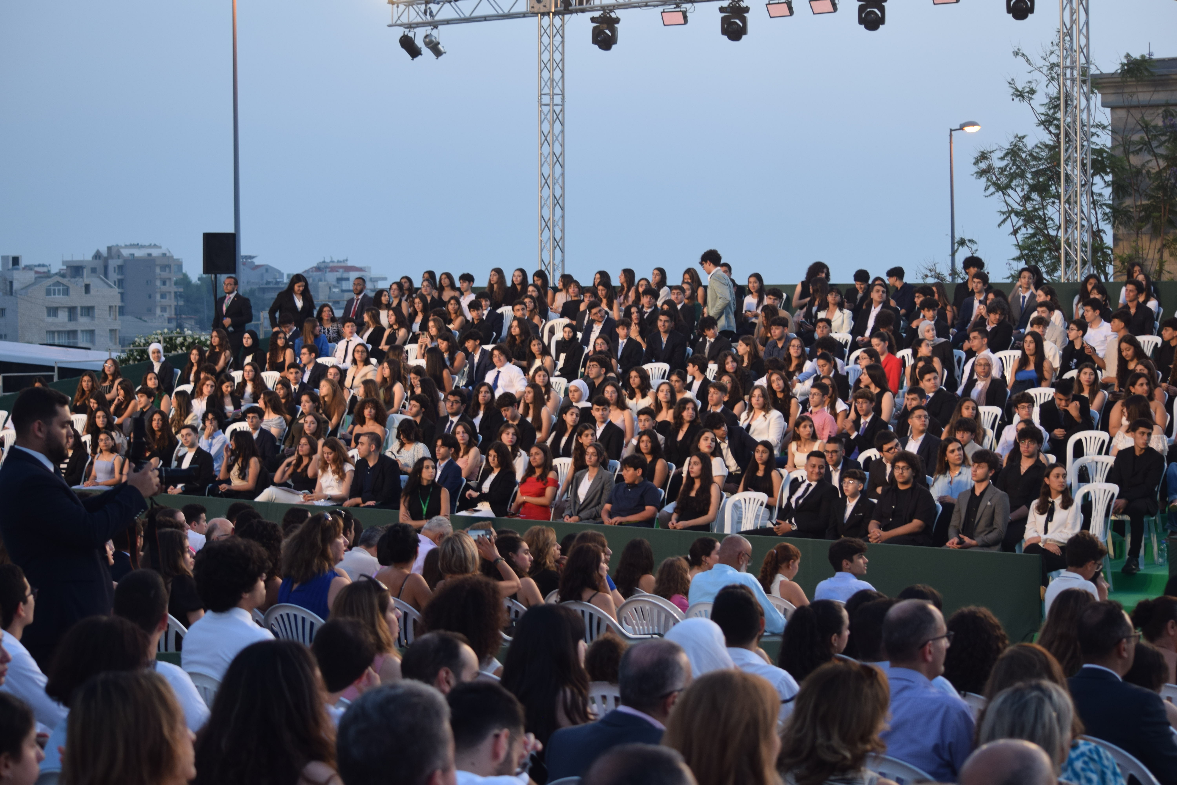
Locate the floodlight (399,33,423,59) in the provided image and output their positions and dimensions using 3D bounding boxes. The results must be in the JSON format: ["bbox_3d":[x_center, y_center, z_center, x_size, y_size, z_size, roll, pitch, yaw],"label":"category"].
[{"bbox_3d":[-2.635,-5.142,39.800,0.280,0.460,0.280,-41,15,-15],"label":"floodlight"}]

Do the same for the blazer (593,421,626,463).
[{"bbox_3d":[0.168,0.579,27.200,0.310,0.600,0.430,-2,2,-45],"label":"blazer"}]

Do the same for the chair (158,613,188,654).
[{"bbox_3d":[-2.128,1.468,13.905,0.570,0.820,0.560,1,3,41],"label":"chair"}]

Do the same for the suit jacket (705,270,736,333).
[{"bbox_3d":[1.541,-1.053,31.300,0.320,0.740,0.440,0,2,23],"label":"suit jacket"}]

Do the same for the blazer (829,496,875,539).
[{"bbox_3d":[2.176,1.079,22.300,0.370,0.500,0.280,0,1,35],"label":"blazer"}]

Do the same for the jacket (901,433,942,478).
[{"bbox_3d":[2.835,0.610,22.800,0.460,0.570,0.360,1,2,31],"label":"jacket"}]

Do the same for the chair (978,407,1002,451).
[{"bbox_3d":[3.436,0.565,24.234,0.450,0.870,0.520,1,3,40],"label":"chair"}]

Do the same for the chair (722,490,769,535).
[{"bbox_3d":[1.147,1.226,21.650,0.460,0.850,0.520,1,3,38],"label":"chair"}]

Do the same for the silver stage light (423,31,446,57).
[{"bbox_3d":[-2.247,-5.052,39.000,0.270,0.380,0.240,-49,22,-19],"label":"silver stage light"}]

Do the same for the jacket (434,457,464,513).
[{"bbox_3d":[-1.405,0.919,26.000,0.320,0.570,0.420,-1,2,-42],"label":"jacket"}]

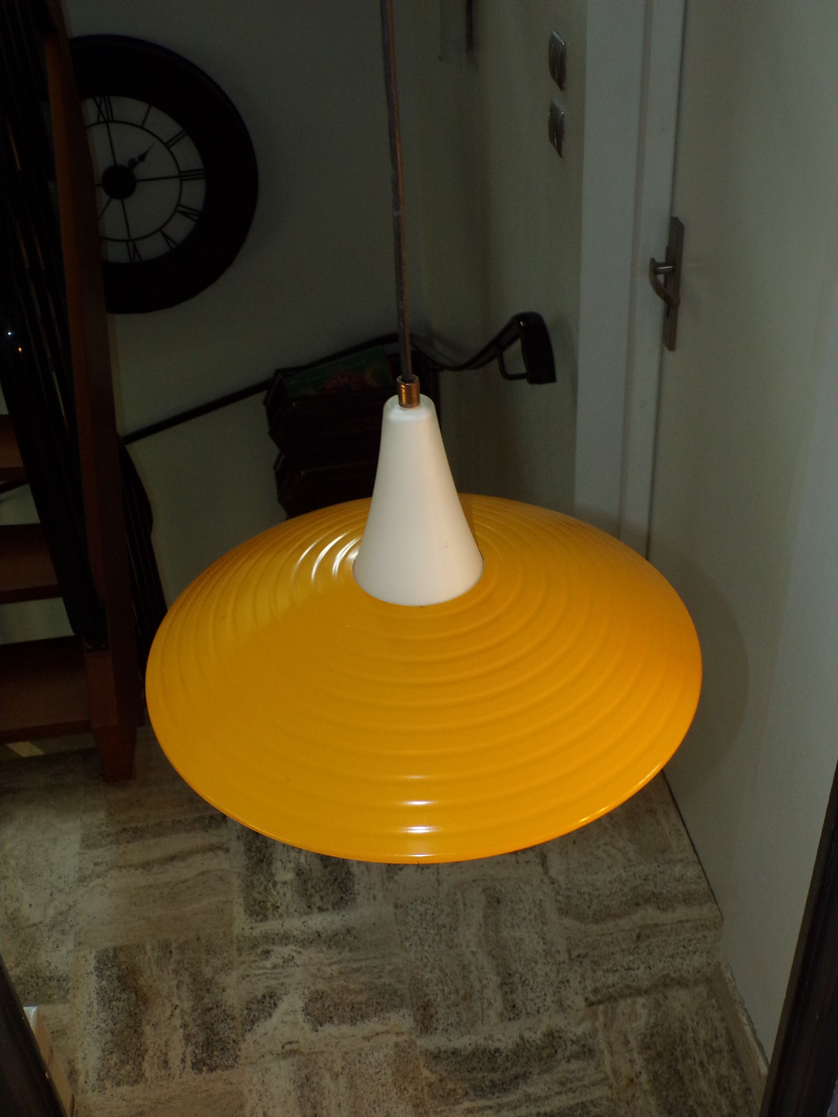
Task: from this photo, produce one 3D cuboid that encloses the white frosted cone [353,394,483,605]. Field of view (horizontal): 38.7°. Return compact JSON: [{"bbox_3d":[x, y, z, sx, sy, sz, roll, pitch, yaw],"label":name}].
[{"bbox_3d":[-0.003,-0.044,0.745,0.084,0.120,0.084,-3,36,0],"label":"white frosted cone"}]

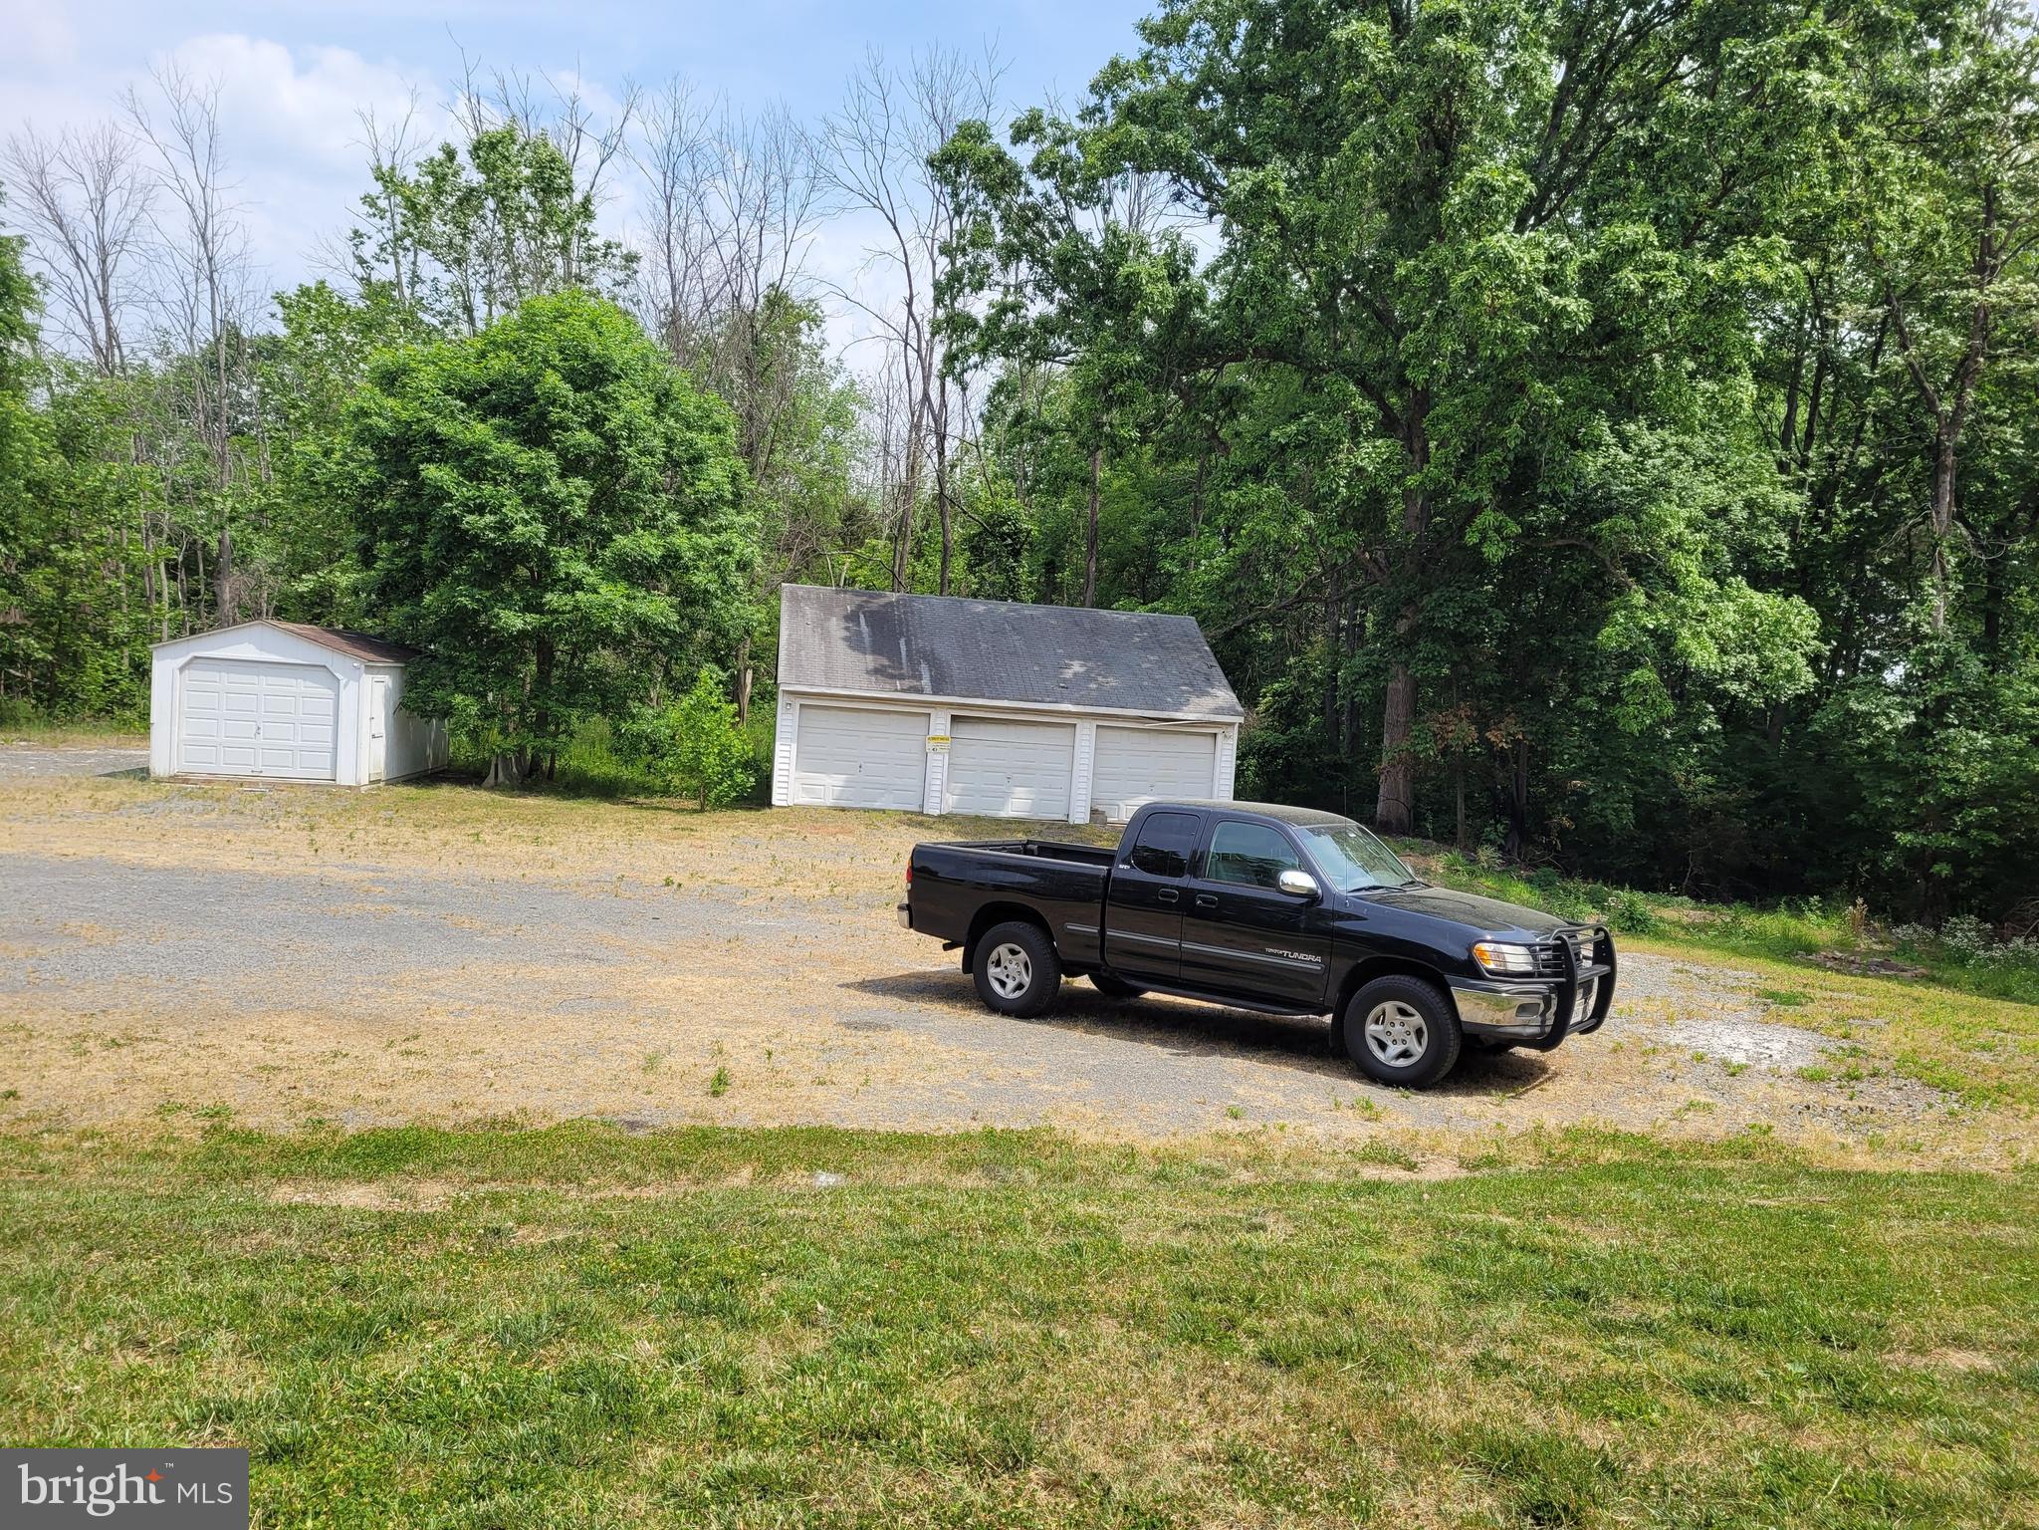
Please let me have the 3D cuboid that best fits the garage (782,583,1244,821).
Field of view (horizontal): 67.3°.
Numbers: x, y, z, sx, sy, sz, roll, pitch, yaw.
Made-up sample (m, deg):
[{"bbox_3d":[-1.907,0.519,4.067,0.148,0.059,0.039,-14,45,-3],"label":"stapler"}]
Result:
[{"bbox_3d":[-0.759,-1.501,36.723,10.038,4.837,8.600,3,3,-10],"label":"garage"}]

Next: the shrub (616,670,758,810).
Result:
[{"bbox_3d":[-6.506,-0.484,30.000,2.450,2.680,2.300,4,3,0],"label":"shrub"}]

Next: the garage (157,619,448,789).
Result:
[{"bbox_3d":[-14.622,-1.370,31.959,3.872,2.976,6.851,4,3,-7],"label":"garage"}]

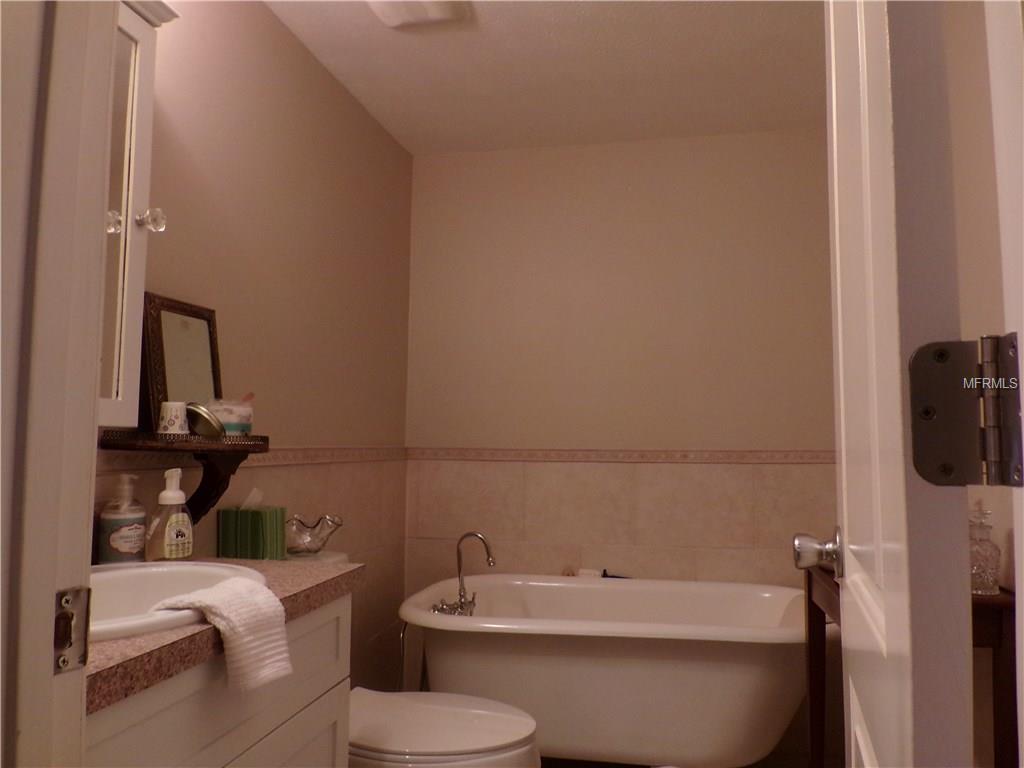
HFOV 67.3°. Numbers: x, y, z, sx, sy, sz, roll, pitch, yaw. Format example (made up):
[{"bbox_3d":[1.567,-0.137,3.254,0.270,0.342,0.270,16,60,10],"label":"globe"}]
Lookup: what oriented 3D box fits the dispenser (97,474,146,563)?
[{"bbox_3d":[-0.688,0.237,1.367,0.071,0.158,0.064,4,-6,-39],"label":"dispenser"}]

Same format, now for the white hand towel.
[{"bbox_3d":[-0.363,0.310,0.975,0.145,0.134,0.180,0,-5,11],"label":"white hand towel"}]

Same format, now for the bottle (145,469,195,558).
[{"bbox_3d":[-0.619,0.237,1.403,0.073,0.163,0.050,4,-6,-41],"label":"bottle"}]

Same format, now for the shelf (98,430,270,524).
[{"bbox_3d":[-0.716,0.202,1.494,0.170,0.208,0.660,0,-5,11],"label":"shelf"}]

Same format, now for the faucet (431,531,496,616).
[{"bbox_3d":[-0.144,0.574,2.328,0.180,0.250,0.180,-1,-5,16],"label":"faucet"}]

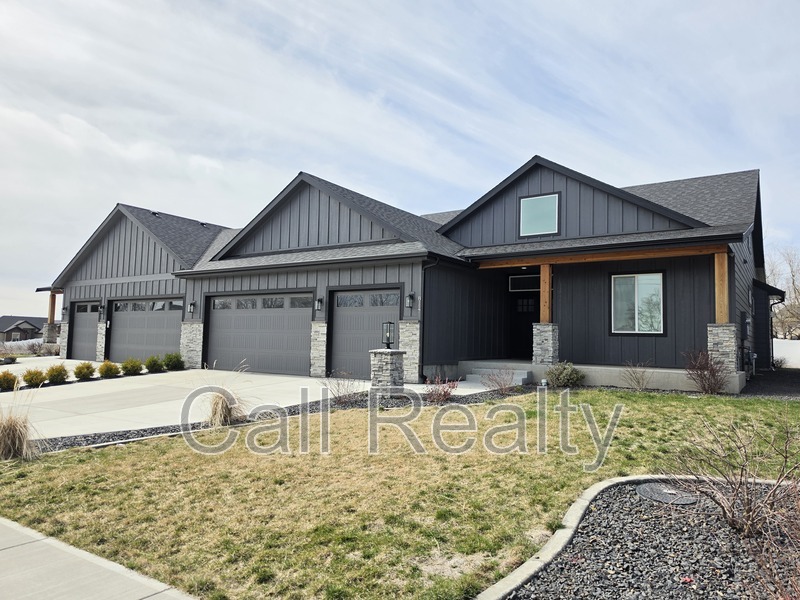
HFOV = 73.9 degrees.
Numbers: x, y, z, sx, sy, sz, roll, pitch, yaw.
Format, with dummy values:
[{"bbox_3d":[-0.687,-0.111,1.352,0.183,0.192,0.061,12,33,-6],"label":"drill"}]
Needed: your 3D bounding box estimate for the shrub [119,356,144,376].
[{"bbox_3d":[-8.327,2.083,16.544,0.630,0.540,0.630,-2,-5,33],"label":"shrub"}]

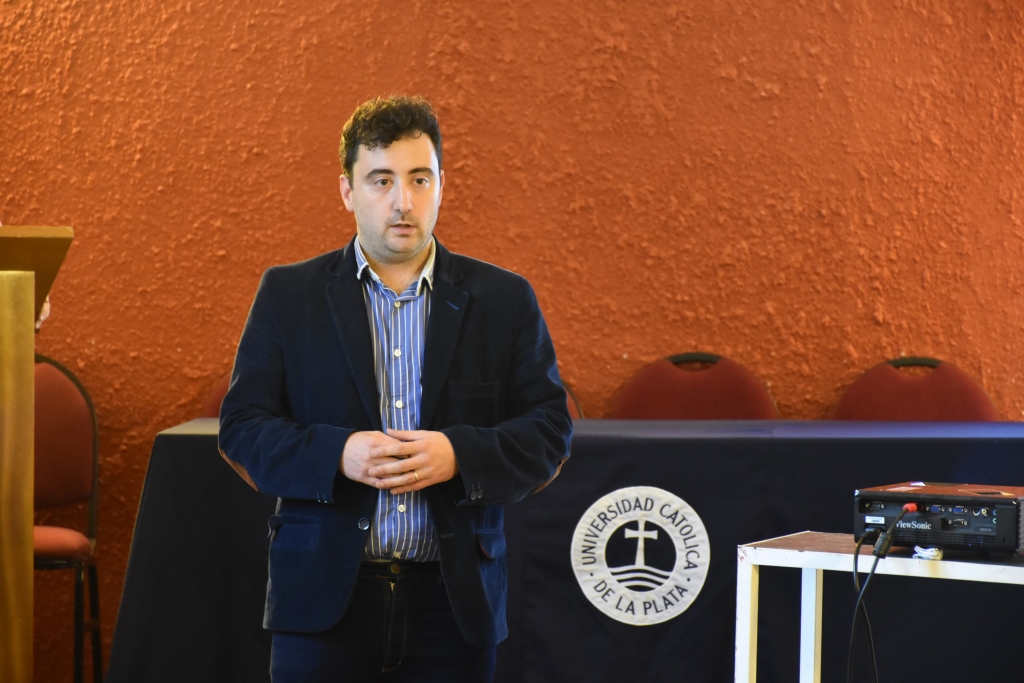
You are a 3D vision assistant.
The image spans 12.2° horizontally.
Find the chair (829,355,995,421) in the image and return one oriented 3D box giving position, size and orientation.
[{"bbox_3d":[0.924,0.490,10.825,0.430,0.880,0.540,1,3,2],"label":"chair"}]

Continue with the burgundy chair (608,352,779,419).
[{"bbox_3d":[0.410,0.480,10.875,0.430,0.880,0.540,1,3,2],"label":"burgundy chair"}]

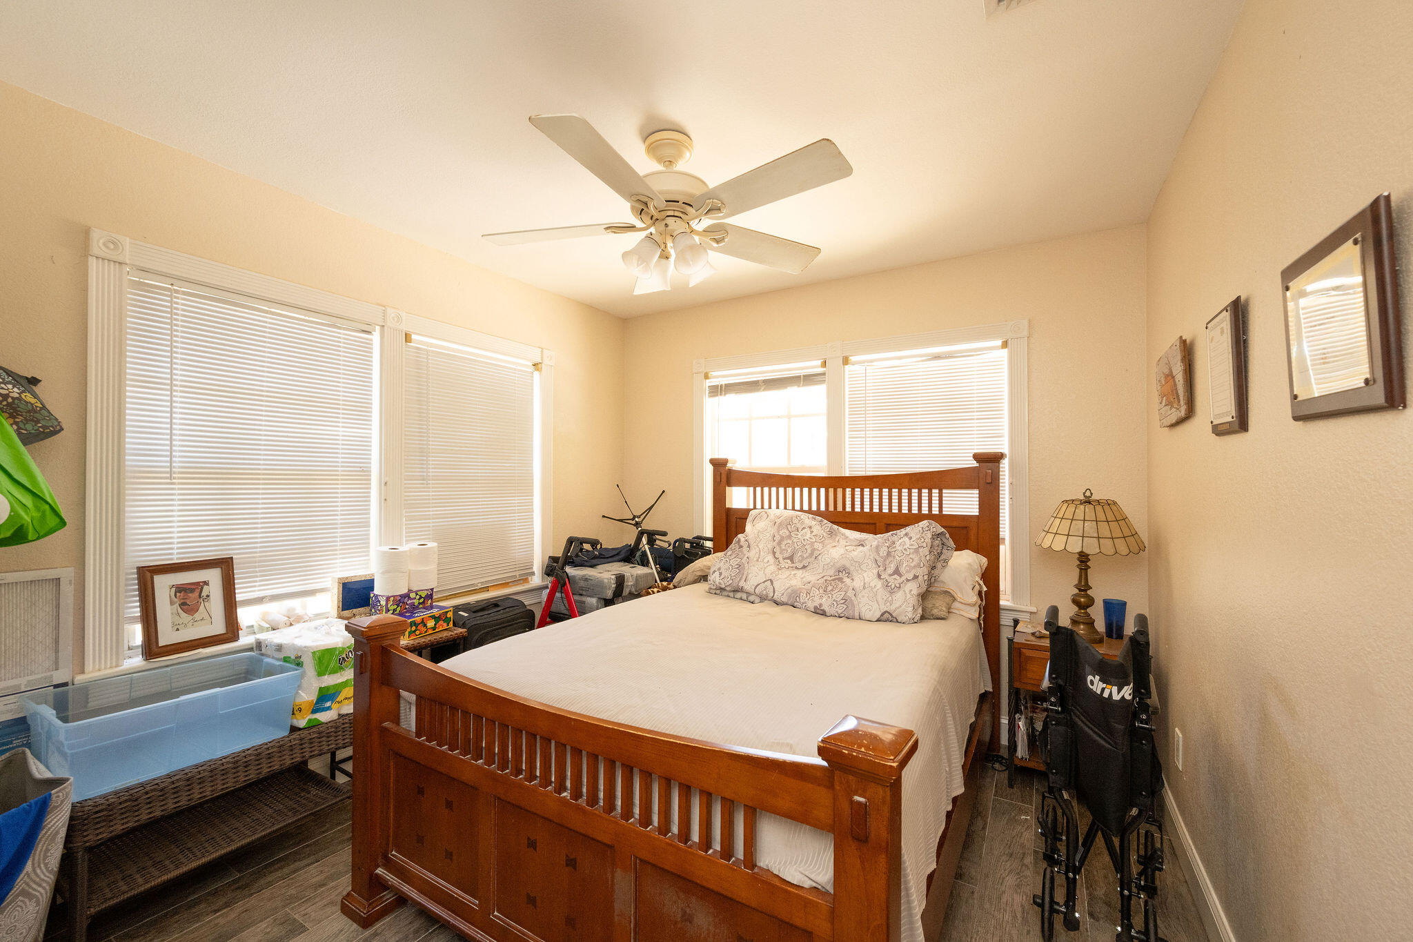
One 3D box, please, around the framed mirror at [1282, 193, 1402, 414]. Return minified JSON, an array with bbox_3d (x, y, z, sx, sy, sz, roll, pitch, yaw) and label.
[{"bbox_3d":[0.998,-0.228,0.876,0.022,0.285,0.330,-3,-2,31],"label":"framed mirror"}]

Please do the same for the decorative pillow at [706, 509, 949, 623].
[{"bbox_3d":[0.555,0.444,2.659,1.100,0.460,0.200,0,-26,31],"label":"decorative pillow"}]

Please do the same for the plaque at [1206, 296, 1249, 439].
[{"bbox_3d":[1.288,-0.244,1.368,0.024,0.312,0.237,-3,-2,31],"label":"plaque"}]

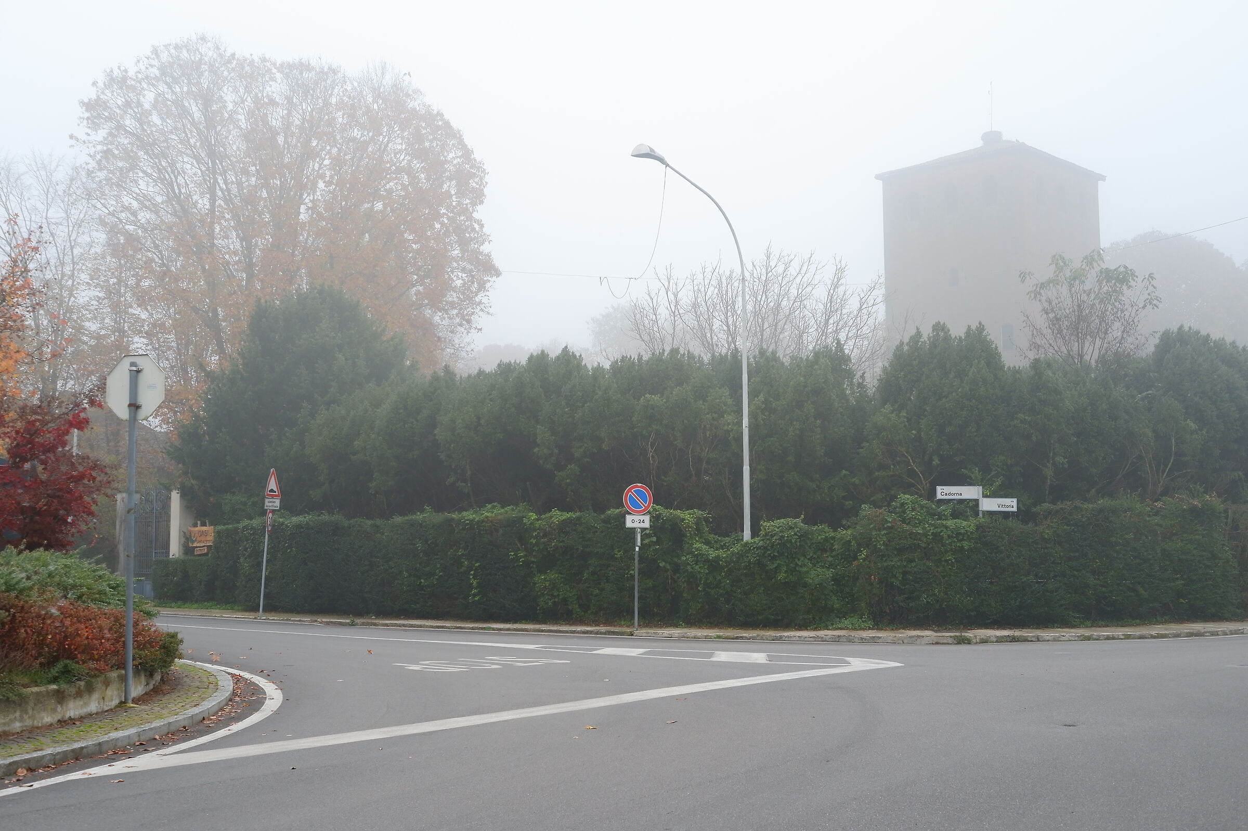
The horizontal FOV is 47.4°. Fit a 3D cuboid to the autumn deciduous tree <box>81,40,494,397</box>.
[{"bbox_3d":[-14.953,-4.622,62.849,18.020,25.170,17.640,0,-6,0],"label":"autumn deciduous tree"}]

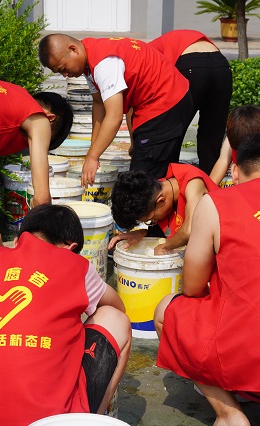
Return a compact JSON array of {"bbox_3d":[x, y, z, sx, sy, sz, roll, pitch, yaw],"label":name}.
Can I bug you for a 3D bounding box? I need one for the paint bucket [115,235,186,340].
[{"bbox_3d":[0.097,0.329,4.310,0.319,0.369,0.319,0,14,0],"label":"paint bucket"}]

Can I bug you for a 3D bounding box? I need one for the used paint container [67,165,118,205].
[{"bbox_3d":[-0.221,-0.086,6.015,0.319,0.369,0.319,0,14,0],"label":"used paint container"}]

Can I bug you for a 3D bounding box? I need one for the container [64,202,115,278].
[{"bbox_3d":[-0.240,0.164,4.974,0.319,0.374,0.319,0,14,0],"label":"container"}]

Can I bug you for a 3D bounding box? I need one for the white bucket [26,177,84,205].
[{"bbox_3d":[-0.420,0.009,5.611,0.310,0.375,0.310,0,13,0],"label":"white bucket"}]

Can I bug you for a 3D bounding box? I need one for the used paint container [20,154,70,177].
[{"bbox_3d":[-0.545,-0.165,6.351,0.310,0.375,0.310,-1,13,-5],"label":"used paint container"}]

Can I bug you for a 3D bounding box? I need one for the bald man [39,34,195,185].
[{"bbox_3d":[-0.069,-0.337,5.242,0.830,1.220,0.520,-3,14,-15],"label":"bald man"}]

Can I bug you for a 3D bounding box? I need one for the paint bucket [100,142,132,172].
[{"bbox_3d":[-0.085,-0.262,6.769,0.310,0.375,0.310,0,13,0],"label":"paint bucket"}]

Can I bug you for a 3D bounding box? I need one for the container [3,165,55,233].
[{"bbox_3d":[-0.618,-0.096,6.059,0.310,0.375,0.310,-1,13,-6],"label":"container"}]

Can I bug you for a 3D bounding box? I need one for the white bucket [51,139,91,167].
[{"bbox_3d":[-0.409,-0.279,6.837,0.310,0.375,0.310,-1,13,-3],"label":"white bucket"}]

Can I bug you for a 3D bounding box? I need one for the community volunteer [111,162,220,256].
[{"bbox_3d":[0.240,0.067,4.740,0.551,0.673,0.816,12,18,40],"label":"community volunteer"}]

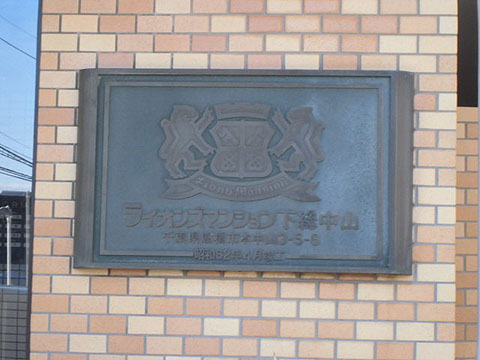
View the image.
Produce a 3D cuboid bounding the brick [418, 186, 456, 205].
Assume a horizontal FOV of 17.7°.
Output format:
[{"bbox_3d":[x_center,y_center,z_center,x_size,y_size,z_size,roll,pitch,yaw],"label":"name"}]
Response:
[{"bbox_3d":[0.509,0.042,4.004,0.095,0.046,0.030,1,-6,5],"label":"brick"}]

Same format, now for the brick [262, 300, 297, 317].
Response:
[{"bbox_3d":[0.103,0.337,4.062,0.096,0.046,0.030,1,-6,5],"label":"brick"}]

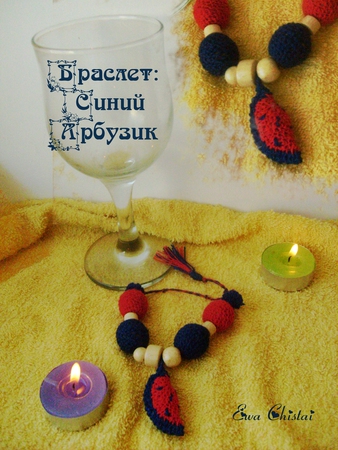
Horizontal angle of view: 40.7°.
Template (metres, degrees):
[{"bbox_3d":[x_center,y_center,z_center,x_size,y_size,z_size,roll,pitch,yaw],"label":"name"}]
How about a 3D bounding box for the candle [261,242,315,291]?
[{"bbox_3d":[0.088,0.032,0.339,0.039,0.018,0.039,-4,37,0],"label":"candle"}]

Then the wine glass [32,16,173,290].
[{"bbox_3d":[-0.036,-0.043,0.311,0.080,0.170,0.080,-4,37,0],"label":"wine glass"}]

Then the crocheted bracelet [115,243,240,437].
[{"bbox_3d":[0.009,0.059,0.297,0.086,0.022,0.152,-4,37,0],"label":"crocheted bracelet"}]

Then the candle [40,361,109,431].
[{"bbox_3d":[-0.054,0.100,0.267,0.038,0.018,0.038,-2,37,0],"label":"candle"}]

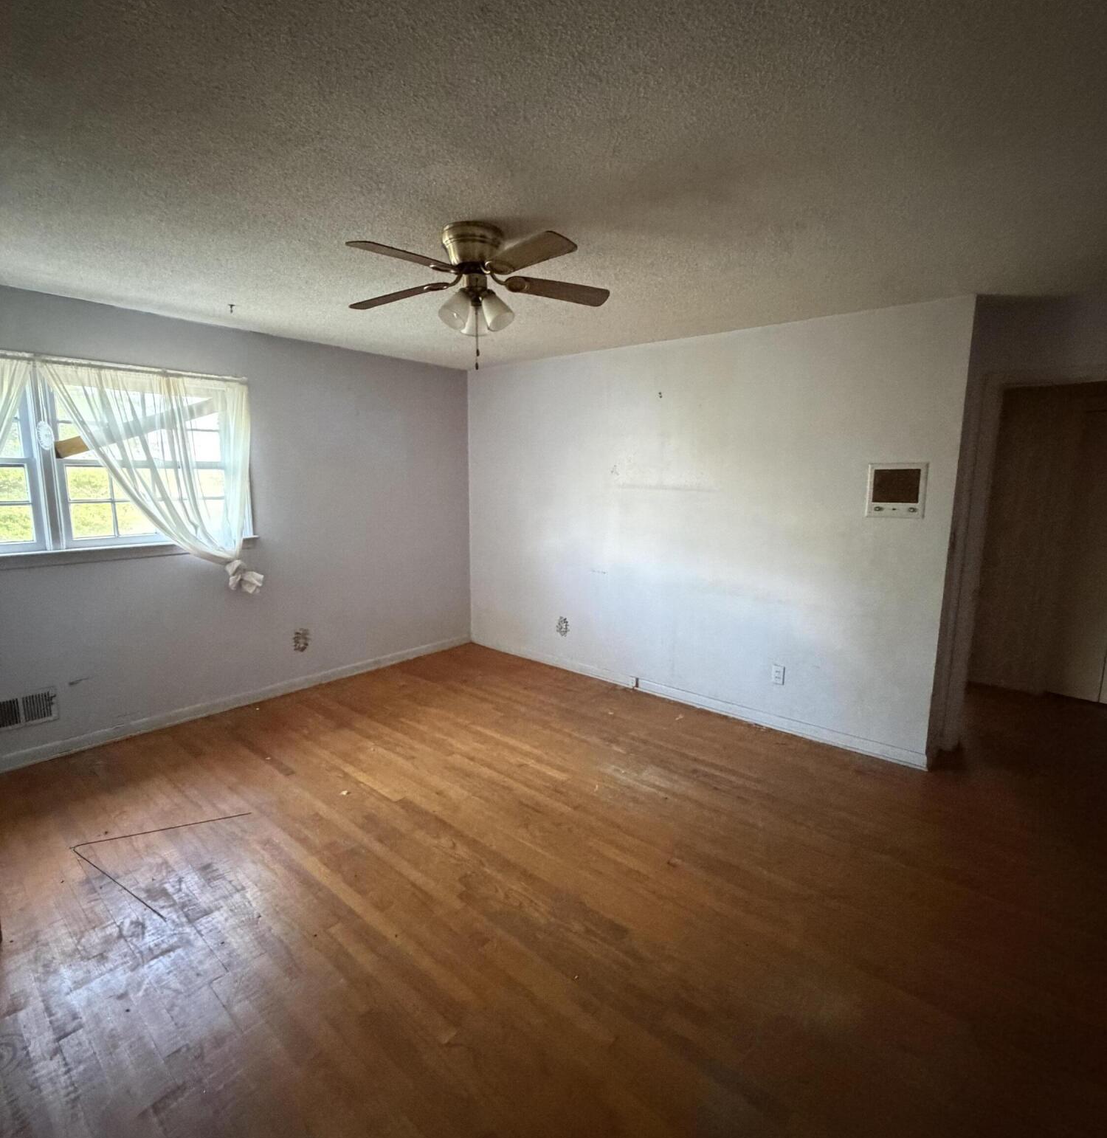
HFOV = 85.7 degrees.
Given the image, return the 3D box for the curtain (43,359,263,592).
[{"bbox_3d":[-2.235,-0.449,3.482,0.120,1.350,1.010,8,11,40],"label":"curtain"}]

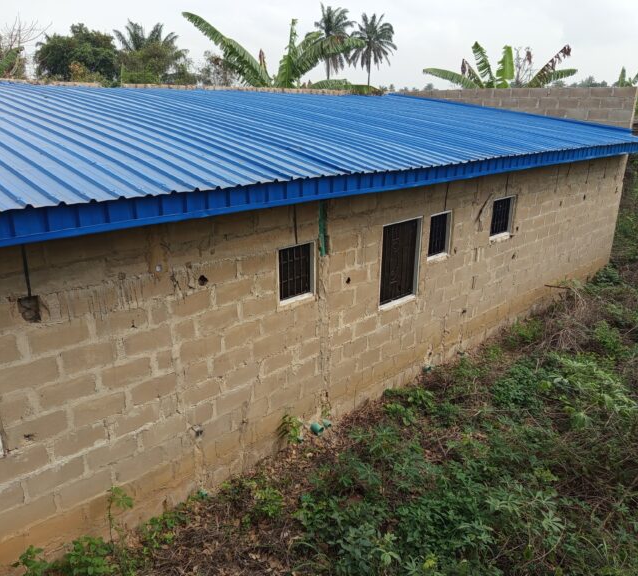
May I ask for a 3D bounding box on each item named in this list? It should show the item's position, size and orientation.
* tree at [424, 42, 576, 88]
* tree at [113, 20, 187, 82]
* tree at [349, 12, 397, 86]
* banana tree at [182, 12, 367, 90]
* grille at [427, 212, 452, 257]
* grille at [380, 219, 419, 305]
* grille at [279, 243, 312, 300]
[{"bbox_3d":[5.606,-4.903,17.421,4.648,5.713,4.200,6,20,16],"label":"tree"},{"bbox_3d":[-15.403,-18.885,49.782,6.851,11.047,7.000,-5,20,-15],"label":"tree"},{"bbox_3d":[7.185,-29.736,74.561,6.220,15.879,6.200,2,19,5],"label":"tree"},{"bbox_3d":[-1.136,-4.312,14.981,4.995,6.083,4.400,-1,19,-4],"label":"banana tree"},{"bbox_3d":[1.659,-0.771,7.572,0.464,0.611,0.050,-16,25,-40],"label":"grille"},{"bbox_3d":[1.040,-0.350,7.126,0.761,1.109,0.050,-16,25,-40],"label":"grille"},{"bbox_3d":[-0.290,-0.187,5.909,0.499,0.606,0.050,-16,25,-40],"label":"grille"}]

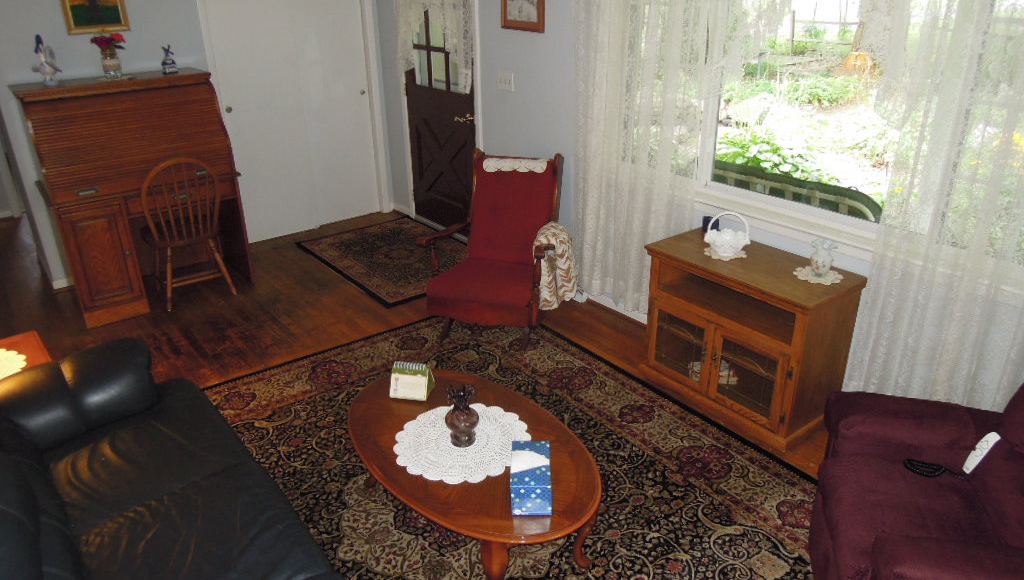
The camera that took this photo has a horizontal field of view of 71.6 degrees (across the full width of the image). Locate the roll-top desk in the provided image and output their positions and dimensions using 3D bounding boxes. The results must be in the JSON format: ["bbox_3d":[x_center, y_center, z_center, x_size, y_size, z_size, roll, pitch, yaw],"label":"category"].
[{"bbox_3d":[-2.318,-0.623,4.458,1.040,1.301,0.763,-18,29,-33],"label":"roll-top desk"}]

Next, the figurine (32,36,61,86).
[{"bbox_3d":[-2.769,-1.351,4.188,0.150,0.265,0.150,4,25,12],"label":"figurine"}]

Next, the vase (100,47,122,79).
[{"bbox_3d":[-2.501,-1.411,4.421,0.108,0.175,0.108,-19,30,-33],"label":"vase"}]

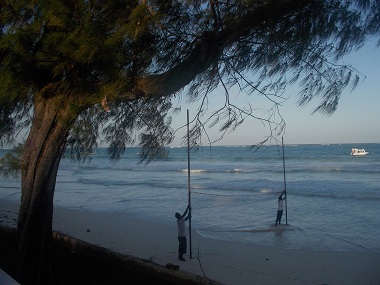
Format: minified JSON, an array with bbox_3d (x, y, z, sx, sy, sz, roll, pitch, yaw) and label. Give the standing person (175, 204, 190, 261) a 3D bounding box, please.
[{"bbox_3d":[-0.254,3.223,11.400,0.560,1.960,0.500,-1,-1,-5],"label":"standing person"}]

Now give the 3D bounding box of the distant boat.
[{"bbox_3d":[72.550,4.145,136.000,6.900,2.950,2.200,-1,-1,11],"label":"distant boat"}]

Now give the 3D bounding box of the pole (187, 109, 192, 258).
[{"bbox_3d":[-0.018,1.496,11.500,0.070,5.400,0.070,-1,-1,0],"label":"pole"}]

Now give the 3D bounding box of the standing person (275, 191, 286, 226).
[{"bbox_3d":[5.300,3.845,18.600,0.650,2.060,0.500,-1,-1,-5],"label":"standing person"}]

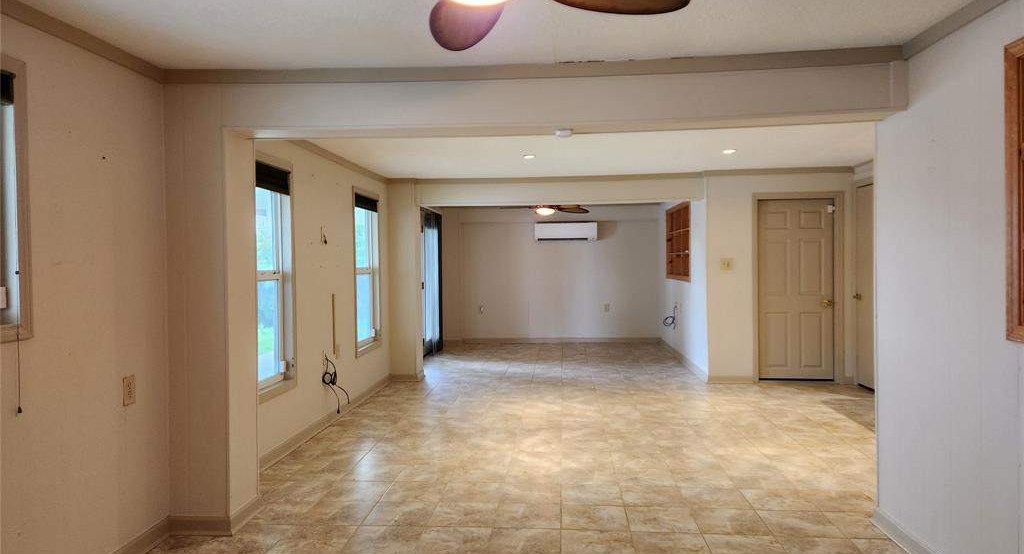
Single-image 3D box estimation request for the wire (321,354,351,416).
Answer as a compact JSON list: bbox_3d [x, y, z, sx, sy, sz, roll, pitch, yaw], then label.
[{"bbox_3d":[-1.522,0.938,5.944,0.150,0.500,0.277,-1,1,4],"label":"wire"}]

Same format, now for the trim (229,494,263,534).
[{"bbox_3d":[-1.430,1.274,3.679,0.015,0.100,0.394,-1,1,4],"label":"trim"}]

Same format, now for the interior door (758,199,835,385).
[{"bbox_3d":[3.182,0.142,7.640,0.808,2.033,0.045,-1,1,4],"label":"interior door"}]

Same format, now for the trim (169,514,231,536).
[{"bbox_3d":[-1.604,1.280,3.502,0.336,0.100,0.015,-1,1,4],"label":"trim"}]

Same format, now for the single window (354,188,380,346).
[{"bbox_3d":[-1.561,-0.060,7.212,0.110,1.588,0.900,-1,1,4],"label":"single window"}]

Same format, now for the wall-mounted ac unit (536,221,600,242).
[{"bbox_3d":[0.933,-0.765,11.706,1.063,0.343,0.235,-1,1,4],"label":"wall-mounted ac unit"}]

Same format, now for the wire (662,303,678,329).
[{"bbox_3d":[2.268,0.569,9.815,0.190,0.371,0.198,-1,1,4],"label":"wire"}]

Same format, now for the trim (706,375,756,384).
[{"bbox_3d":[2.462,1.146,7.648,0.522,0.097,0.015,-1,1,4],"label":"trim"}]

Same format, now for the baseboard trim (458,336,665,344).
[{"bbox_3d":[0.844,1.087,11.860,3.480,0.097,0.015,-1,1,4],"label":"baseboard trim"}]

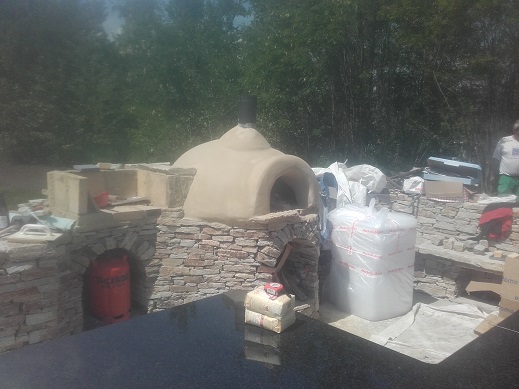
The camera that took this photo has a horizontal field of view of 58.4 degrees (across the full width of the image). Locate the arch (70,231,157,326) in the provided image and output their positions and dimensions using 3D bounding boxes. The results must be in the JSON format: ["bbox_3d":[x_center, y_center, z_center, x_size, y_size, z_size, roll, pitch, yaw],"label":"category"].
[{"bbox_3d":[-1.153,0.680,3.660,0.660,0.800,0.280,-5,9,-37],"label":"arch"}]

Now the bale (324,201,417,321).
[{"bbox_3d":[1.015,0.585,4.249,0.530,0.880,0.610,-5,9,-32],"label":"bale"}]

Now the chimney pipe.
[{"bbox_3d":[-0.107,-0.760,4.270,0.155,0.305,0.155,0,7,0],"label":"chimney pipe"}]

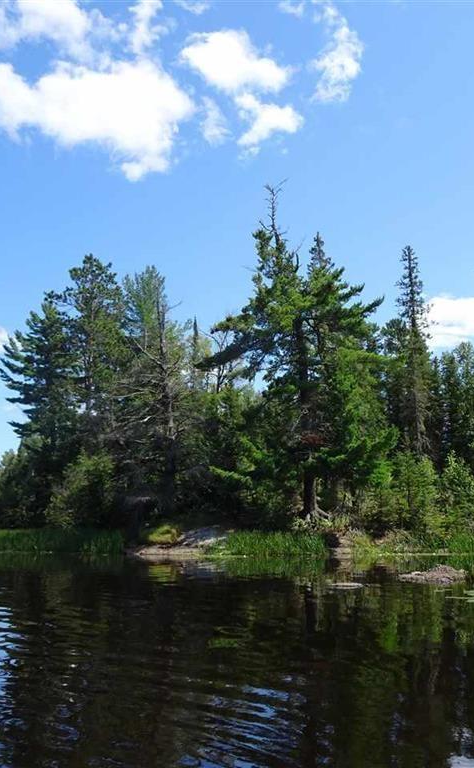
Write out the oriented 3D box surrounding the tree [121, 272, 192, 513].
[{"bbox_3d":[-4.623,0.113,40.325,4.084,14.361,3.880,0,-12,0],"label":"tree"}]

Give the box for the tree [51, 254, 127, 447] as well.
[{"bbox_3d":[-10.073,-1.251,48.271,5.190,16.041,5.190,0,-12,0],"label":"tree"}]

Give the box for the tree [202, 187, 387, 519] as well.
[{"bbox_3d":[3.090,-2.136,38.241,9.994,18.436,7.995,0,-12,0],"label":"tree"}]

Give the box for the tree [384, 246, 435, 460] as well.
[{"bbox_3d":[10.591,-1.434,43.712,3.088,15.242,3.088,0,-12,0],"label":"tree"}]

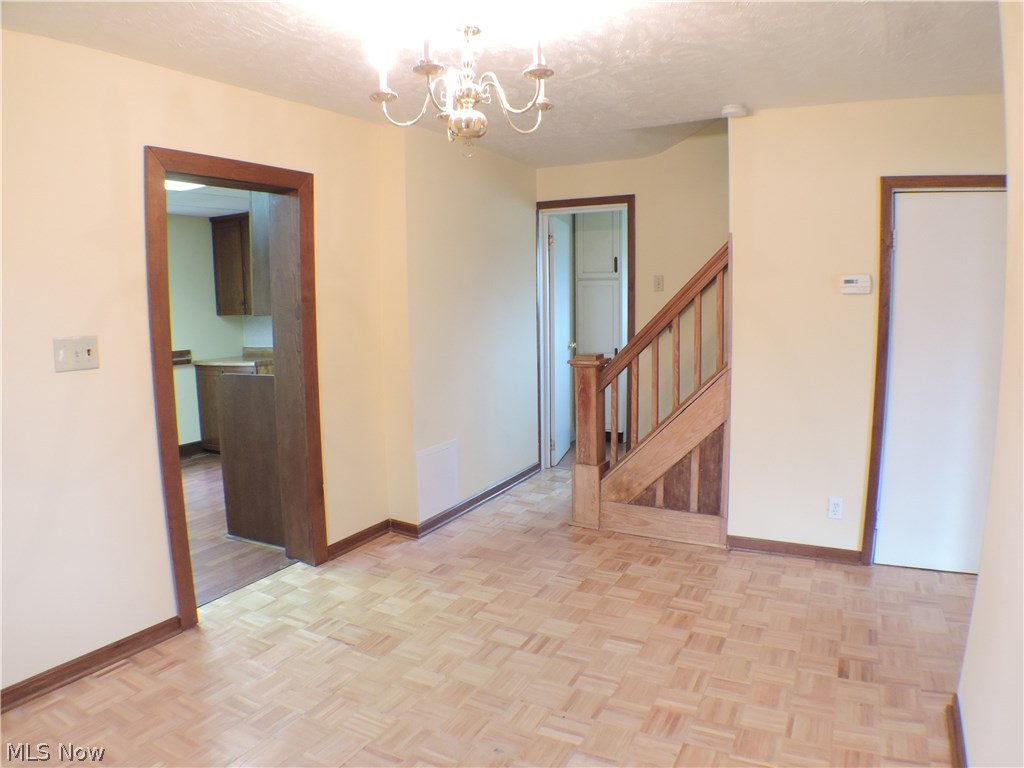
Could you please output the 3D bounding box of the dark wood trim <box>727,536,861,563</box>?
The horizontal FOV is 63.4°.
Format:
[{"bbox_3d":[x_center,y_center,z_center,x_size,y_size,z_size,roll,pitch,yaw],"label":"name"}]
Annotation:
[{"bbox_3d":[1.558,0.931,4.599,0.711,0.078,0.020,3,8,27],"label":"dark wood trim"}]

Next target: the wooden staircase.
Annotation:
[{"bbox_3d":[0.813,0.044,4.902,0.960,1.735,0.186,3,8,27],"label":"wooden staircase"}]

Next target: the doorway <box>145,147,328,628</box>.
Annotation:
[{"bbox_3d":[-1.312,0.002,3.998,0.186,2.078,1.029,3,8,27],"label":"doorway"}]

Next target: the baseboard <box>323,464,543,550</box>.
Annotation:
[{"bbox_3d":[-0.386,0.797,5.556,0.207,0.084,2.364,3,8,27],"label":"baseboard"}]

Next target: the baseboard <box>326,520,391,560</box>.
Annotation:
[{"bbox_3d":[-0.867,0.894,4.790,0.020,0.083,0.588,3,8,27],"label":"baseboard"}]

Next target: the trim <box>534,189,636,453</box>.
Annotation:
[{"bbox_3d":[0.571,-0.330,6.319,0.781,2.119,0.139,3,8,27],"label":"trim"}]

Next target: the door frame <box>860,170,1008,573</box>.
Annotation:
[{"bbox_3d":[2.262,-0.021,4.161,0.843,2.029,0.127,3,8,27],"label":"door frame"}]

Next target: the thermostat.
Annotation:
[{"bbox_3d":[1.780,-0.512,4.286,0.152,0.102,0.030,3,8,27],"label":"thermostat"}]

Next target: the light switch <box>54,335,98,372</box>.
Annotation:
[{"bbox_3d":[-1.629,-0.111,3.108,0.012,0.122,0.172,3,8,27],"label":"light switch"}]

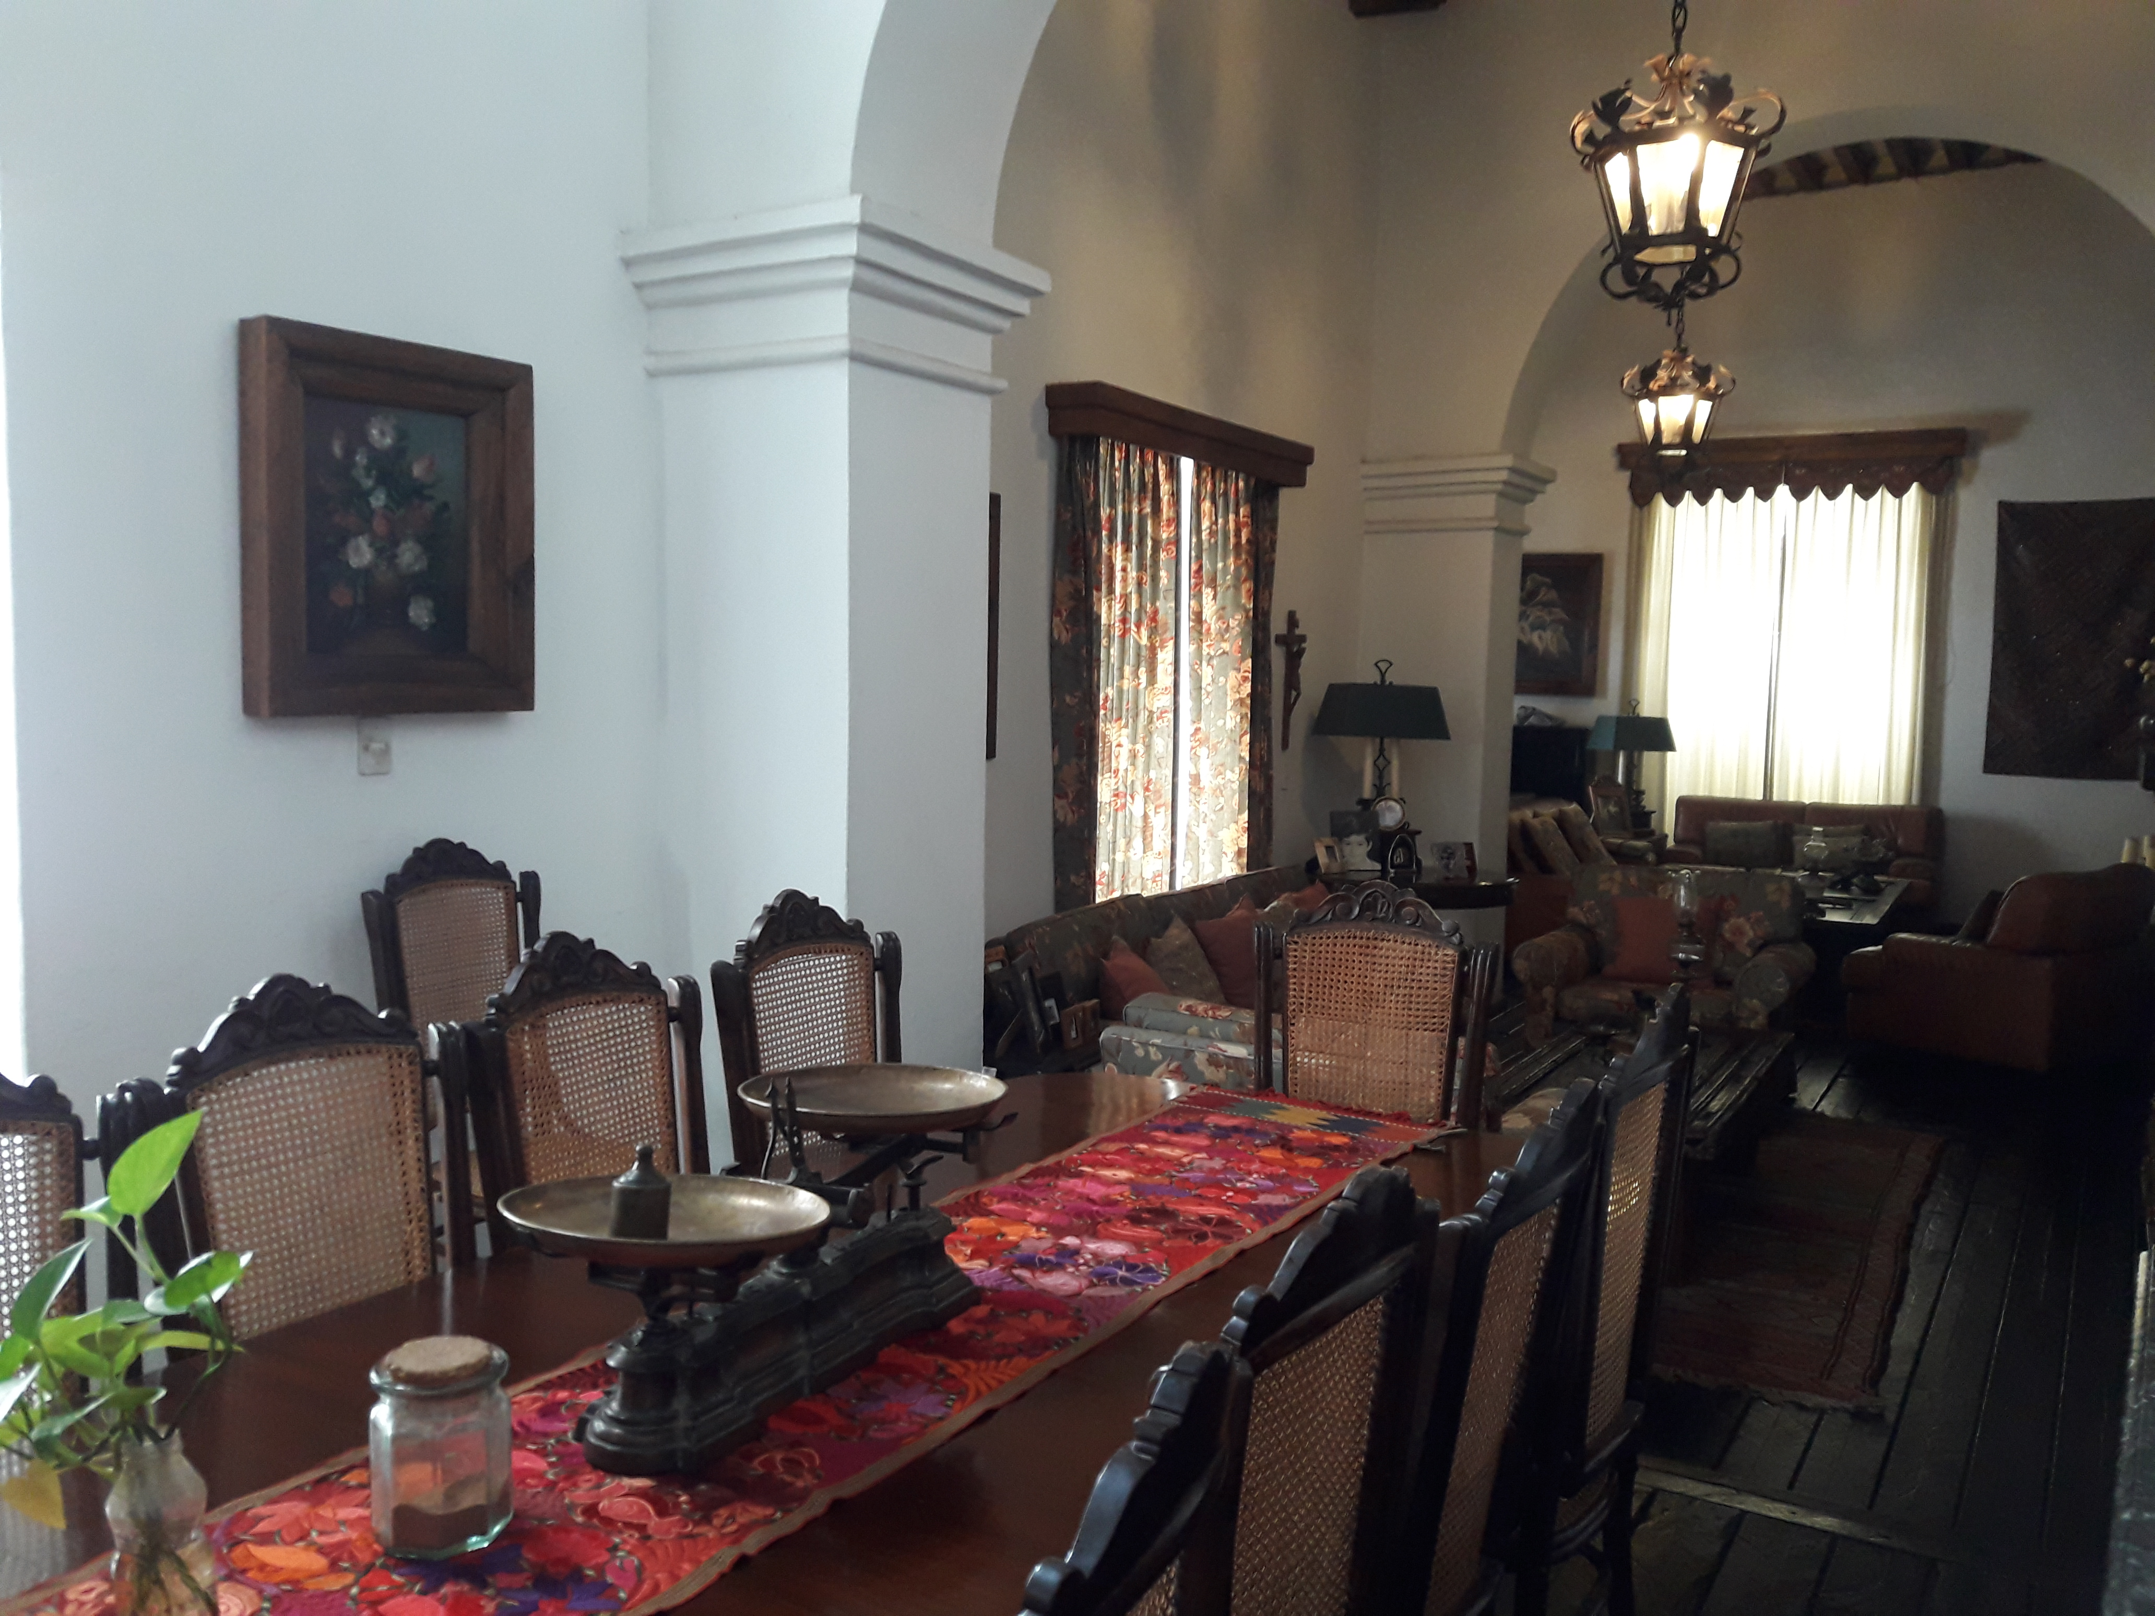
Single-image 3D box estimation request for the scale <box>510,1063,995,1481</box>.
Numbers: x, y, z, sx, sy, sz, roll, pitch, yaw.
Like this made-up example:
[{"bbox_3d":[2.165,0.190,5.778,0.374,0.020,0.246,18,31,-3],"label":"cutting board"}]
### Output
[{"bbox_3d":[-0.318,0.468,1.956,0.330,0.350,0.700,3,5,27],"label":"scale"}]

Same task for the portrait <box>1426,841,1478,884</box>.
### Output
[{"bbox_3d":[1.671,0.236,7.681,0.210,0.190,0.060,2,-7,16],"label":"portrait"}]

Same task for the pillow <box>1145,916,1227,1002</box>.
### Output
[{"bbox_3d":[0.322,0.508,5.392,0.150,0.390,0.390,-31,-12,29],"label":"pillow"}]

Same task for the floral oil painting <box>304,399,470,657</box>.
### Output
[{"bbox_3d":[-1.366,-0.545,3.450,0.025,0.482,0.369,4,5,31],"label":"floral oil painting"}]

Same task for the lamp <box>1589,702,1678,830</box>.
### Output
[{"bbox_3d":[3.925,-0.297,12.298,0.580,0.935,0.300,-1,5,-24],"label":"lamp"}]

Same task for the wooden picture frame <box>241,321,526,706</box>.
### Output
[{"bbox_3d":[-1.354,-0.554,3.468,0.091,0.724,0.611,4,5,31],"label":"wooden picture frame"}]

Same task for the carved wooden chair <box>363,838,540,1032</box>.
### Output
[{"bbox_3d":[-1.073,0.622,3.548,0.540,1.100,0.460,4,5,31],"label":"carved wooden chair"}]

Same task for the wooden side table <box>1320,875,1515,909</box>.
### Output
[{"bbox_3d":[1.406,0.605,7.387,0.860,0.607,0.860,4,5,31],"label":"wooden side table"}]

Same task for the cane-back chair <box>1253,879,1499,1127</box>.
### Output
[{"bbox_3d":[0.453,0.760,3.289,0.480,1.170,0.550,3,5,27],"label":"cane-back chair"}]

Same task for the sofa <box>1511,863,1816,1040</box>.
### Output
[{"bbox_3d":[2.612,0.667,7.679,1.170,0.760,0.880,3,5,27],"label":"sofa"}]

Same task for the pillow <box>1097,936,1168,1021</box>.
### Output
[{"bbox_3d":[0.209,0.568,6.010,0.160,0.400,0.400,-25,-10,31],"label":"pillow"}]

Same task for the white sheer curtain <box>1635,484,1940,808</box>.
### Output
[{"bbox_3d":[4.877,-1.010,12.267,2.020,2.500,0.180,4,5,32],"label":"white sheer curtain"}]

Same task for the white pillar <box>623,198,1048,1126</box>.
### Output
[{"bbox_3d":[-0.570,-0.102,4.254,0.673,2.447,0.761,4,5,31],"label":"white pillar"}]

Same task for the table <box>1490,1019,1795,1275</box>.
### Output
[{"bbox_3d":[1.644,0.915,5.032,0.603,0.370,1.341,4,5,31],"label":"table"}]

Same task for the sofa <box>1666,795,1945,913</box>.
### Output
[{"bbox_3d":[4.887,0.366,11.874,1.730,0.800,0.880,4,5,32],"label":"sofa"}]

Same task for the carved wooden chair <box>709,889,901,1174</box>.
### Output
[{"bbox_3d":[-0.280,0.765,3.032,0.550,1.170,0.480,5,6,37],"label":"carved wooden chair"}]

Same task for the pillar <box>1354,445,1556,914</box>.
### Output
[{"bbox_3d":[1.716,-0.347,8.023,0.680,2.412,0.685,4,5,31],"label":"pillar"}]

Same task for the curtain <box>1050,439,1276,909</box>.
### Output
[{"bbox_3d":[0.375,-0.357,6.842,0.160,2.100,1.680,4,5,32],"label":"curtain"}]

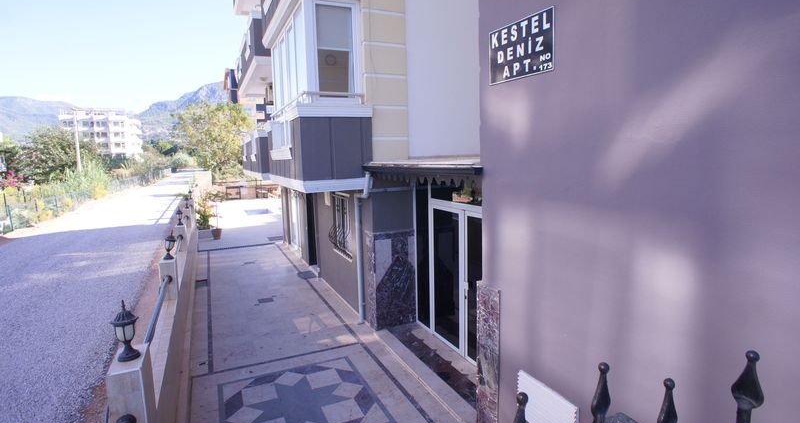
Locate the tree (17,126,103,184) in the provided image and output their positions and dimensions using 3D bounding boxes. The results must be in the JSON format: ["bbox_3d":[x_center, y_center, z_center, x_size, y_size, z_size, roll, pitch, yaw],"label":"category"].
[{"bbox_3d":[-26.690,-4.324,40.000,5.600,4.500,5.200,-7,9,-33],"label":"tree"}]

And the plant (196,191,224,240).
[{"bbox_3d":[-6.518,0.208,17.417,0.820,1.500,0.750,-5,8,-21],"label":"plant"}]

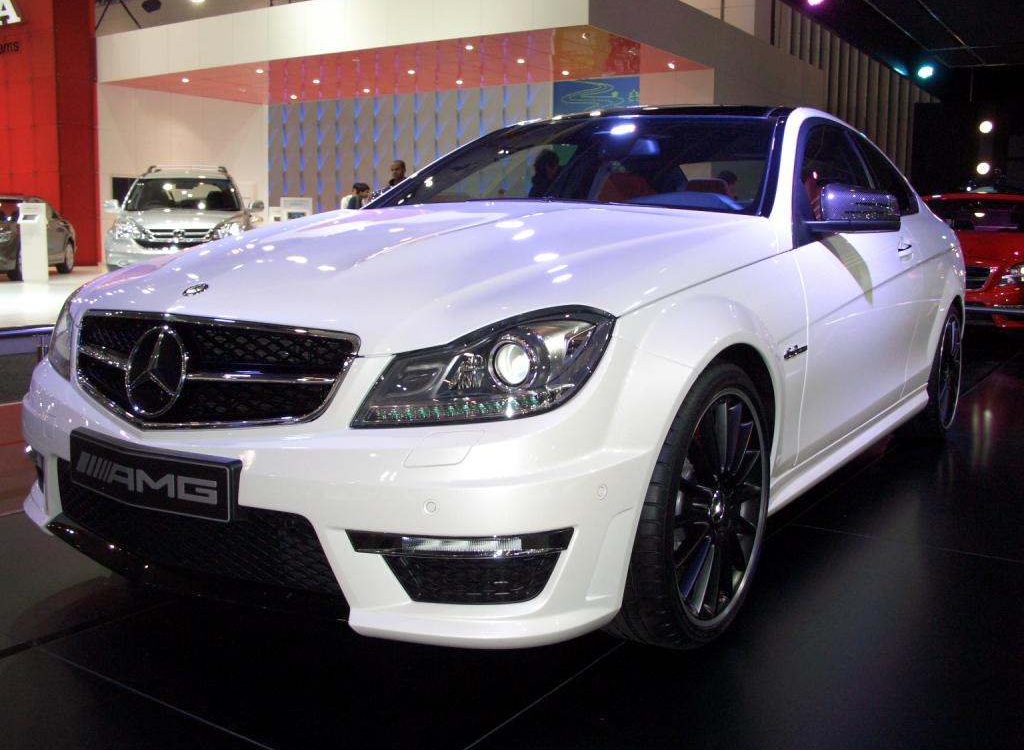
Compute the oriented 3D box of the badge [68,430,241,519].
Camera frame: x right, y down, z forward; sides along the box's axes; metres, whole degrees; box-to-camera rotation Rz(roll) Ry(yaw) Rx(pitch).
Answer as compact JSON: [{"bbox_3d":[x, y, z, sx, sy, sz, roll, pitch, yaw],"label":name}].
[{"bbox_3d":[-0.731,0.197,1.943,0.530,0.116,0.050,5,9,34],"label":"badge"}]

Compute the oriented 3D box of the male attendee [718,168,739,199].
[{"bbox_3d":[2.124,-1.179,9.712,0.500,1.680,0.320,-2,8,-13],"label":"male attendee"}]

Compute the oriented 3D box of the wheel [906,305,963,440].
[{"bbox_3d":[1.894,-0.022,4.495,0.250,0.637,0.637,5,9,34],"label":"wheel"}]

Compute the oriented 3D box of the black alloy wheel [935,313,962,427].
[{"bbox_3d":[1.900,-0.022,4.491,0.220,0.570,0.570,5,9,34],"label":"black alloy wheel"}]

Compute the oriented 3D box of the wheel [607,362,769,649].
[{"bbox_3d":[0.376,0.280,2.203,0.240,0.645,0.645,5,9,35],"label":"wheel"}]

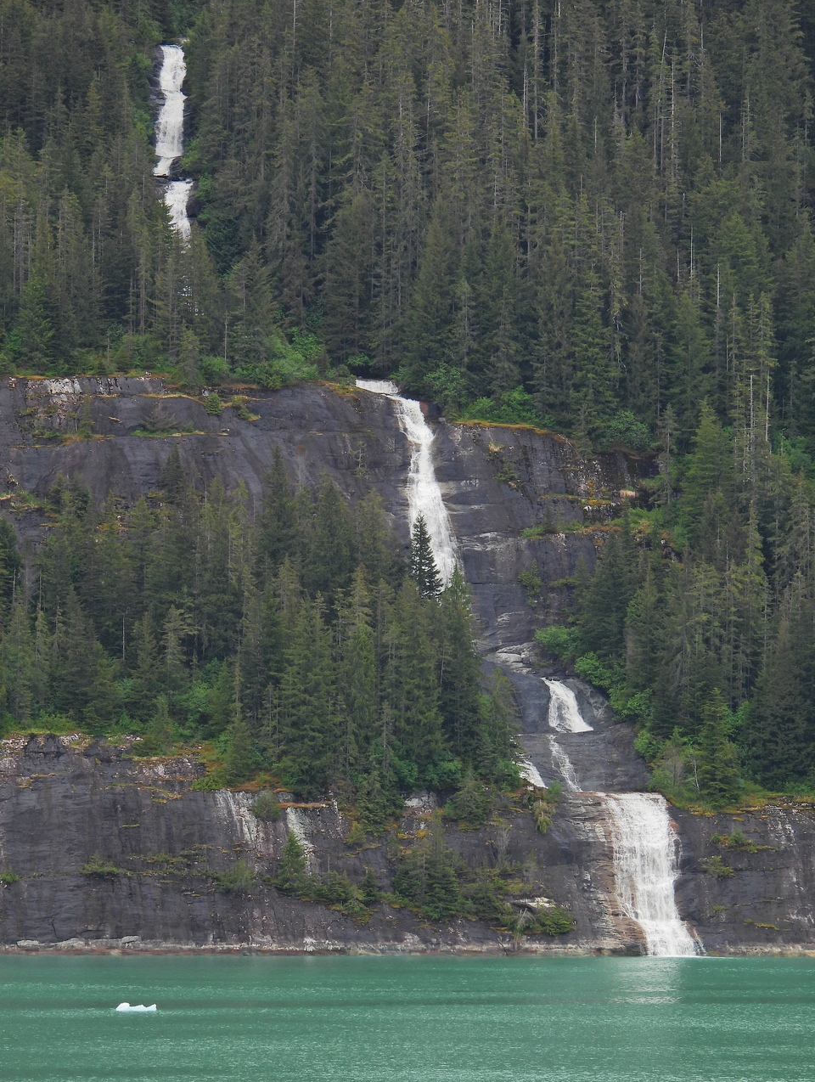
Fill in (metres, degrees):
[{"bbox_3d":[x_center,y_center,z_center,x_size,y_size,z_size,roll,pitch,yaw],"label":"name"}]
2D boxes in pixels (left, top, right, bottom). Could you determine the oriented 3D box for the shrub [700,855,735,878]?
[{"bbox_3d":[45.098,47.319,1095.000,5.182,3.208,3.887,0,-2,0],"label":"shrub"}]

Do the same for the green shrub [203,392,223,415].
[{"bbox_3d":[-30.254,-21.383,1175.000,2.913,3.707,2.622,0,-2,0],"label":"green shrub"}]

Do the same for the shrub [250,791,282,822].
[{"bbox_3d":[-20.863,39.157,1112.000,4.762,4.511,4.047,0,-2,0],"label":"shrub"}]

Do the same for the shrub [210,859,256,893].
[{"bbox_3d":[-25.759,49.210,1107.000,6.736,4.990,4.715,0,-2,0],"label":"shrub"}]

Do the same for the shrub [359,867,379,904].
[{"bbox_3d":[-5.655,50.523,1103.000,2.983,5.469,2.834,0,-2,0],"label":"shrub"}]

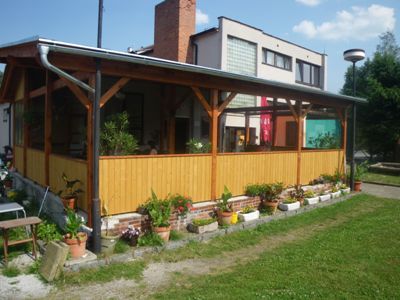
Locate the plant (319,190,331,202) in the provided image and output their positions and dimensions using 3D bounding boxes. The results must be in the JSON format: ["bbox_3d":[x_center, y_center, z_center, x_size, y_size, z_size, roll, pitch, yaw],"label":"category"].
[{"bbox_3d":[3.264,1.211,8.427,0.518,0.274,0.182,-1,3,-38],"label":"plant"}]

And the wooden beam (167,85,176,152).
[{"bbox_3d":[-0.777,-0.383,9.090,0.160,2.691,0.160,-1,3,-39],"label":"wooden beam"}]

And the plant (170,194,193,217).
[{"bbox_3d":[-0.323,0.968,5.645,0.355,0.365,0.298,-1,3,-38],"label":"plant"}]

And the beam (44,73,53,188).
[{"bbox_3d":[-3.512,-0.487,7.500,0.120,2.650,0.120,-1,3,-40],"label":"beam"}]

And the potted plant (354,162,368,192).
[{"bbox_3d":[4.827,0.822,9.669,0.346,0.854,0.326,-1,3,-38],"label":"potted plant"}]

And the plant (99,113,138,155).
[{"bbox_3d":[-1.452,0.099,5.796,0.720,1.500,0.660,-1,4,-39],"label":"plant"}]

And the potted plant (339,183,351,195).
[{"bbox_3d":[4.186,1.124,9.373,0.440,0.270,0.240,-1,4,-39],"label":"potted plant"}]

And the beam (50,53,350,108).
[{"bbox_3d":[1.341,-1.423,7.742,9.286,0.220,0.160,-1,3,-39],"label":"beam"}]

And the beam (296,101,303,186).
[{"bbox_3d":[2.715,-0.160,8.927,0.140,2.364,0.140,-1,3,-39],"label":"beam"}]

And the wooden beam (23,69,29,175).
[{"bbox_3d":[-4.750,-0.722,8.819,0.118,2.822,0.118,-1,3,-38],"label":"wooden beam"}]

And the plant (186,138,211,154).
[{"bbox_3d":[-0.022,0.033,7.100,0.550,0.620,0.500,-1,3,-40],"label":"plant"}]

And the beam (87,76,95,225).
[{"bbox_3d":[-1.638,-0.001,4.891,0.118,2.304,0.118,-1,3,-38],"label":"beam"}]

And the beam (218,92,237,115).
[{"bbox_3d":[0.621,-1.032,7.180,0.100,0.100,0.700,4,48,50],"label":"beam"}]

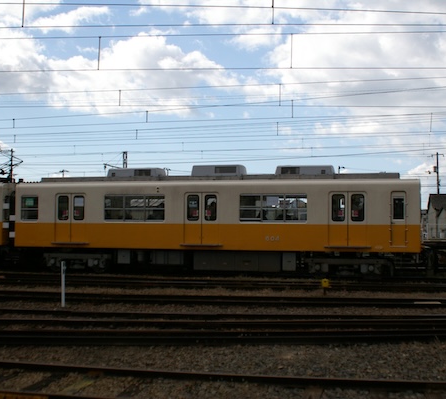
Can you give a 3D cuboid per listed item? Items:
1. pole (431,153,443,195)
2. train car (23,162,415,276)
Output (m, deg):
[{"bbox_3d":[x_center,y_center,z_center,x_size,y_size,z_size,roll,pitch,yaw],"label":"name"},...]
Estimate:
[{"bbox_3d":[24.100,-0.150,78.000,1.350,10.000,0.500,0,-2,16],"label":"pole"},{"bbox_3d":[-0.433,0.771,26.032,15.100,3.920,2.550,0,-2,16],"label":"train car"}]

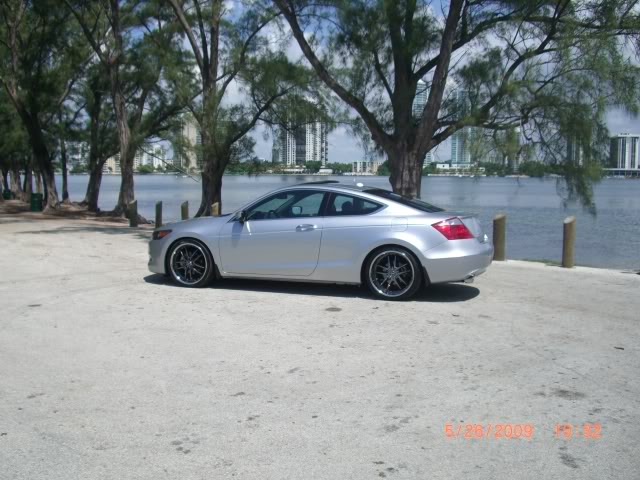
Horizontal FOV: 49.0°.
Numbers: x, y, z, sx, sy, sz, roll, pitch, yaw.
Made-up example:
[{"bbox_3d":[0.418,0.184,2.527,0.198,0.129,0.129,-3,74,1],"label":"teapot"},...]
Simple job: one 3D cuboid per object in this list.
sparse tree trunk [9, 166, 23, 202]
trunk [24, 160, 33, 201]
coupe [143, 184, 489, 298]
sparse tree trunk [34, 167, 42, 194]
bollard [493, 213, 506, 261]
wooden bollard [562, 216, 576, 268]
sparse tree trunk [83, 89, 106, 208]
[{"bbox_3d":[-19.572,-3.696,45.123,0.750,2.292,0.700,0,5,0],"label":"sparse tree trunk"},{"bbox_3d":[-18.698,-3.814,45.022,0.480,2.545,0.480,0,5,0],"label":"trunk"},{"bbox_3d":[-0.058,-0.088,9.746,4.850,1.430,1.850,2,6,18],"label":"coupe"},{"bbox_3d":[-19.087,-3.878,47.585,0.450,2.187,0.450,0,5,0],"label":"sparse tree trunk"},{"bbox_3d":[3.220,-0.054,12.528,0.205,0.838,0.205,0,5,0],"label":"bollard"},{"bbox_3d":[4.131,0.031,11.606,0.205,0.845,0.205,0,5,0],"label":"wooden bollard"},{"bbox_3d":[-9.986,-3.961,30.851,0.950,5.469,0.850,0,5,0],"label":"sparse tree trunk"}]

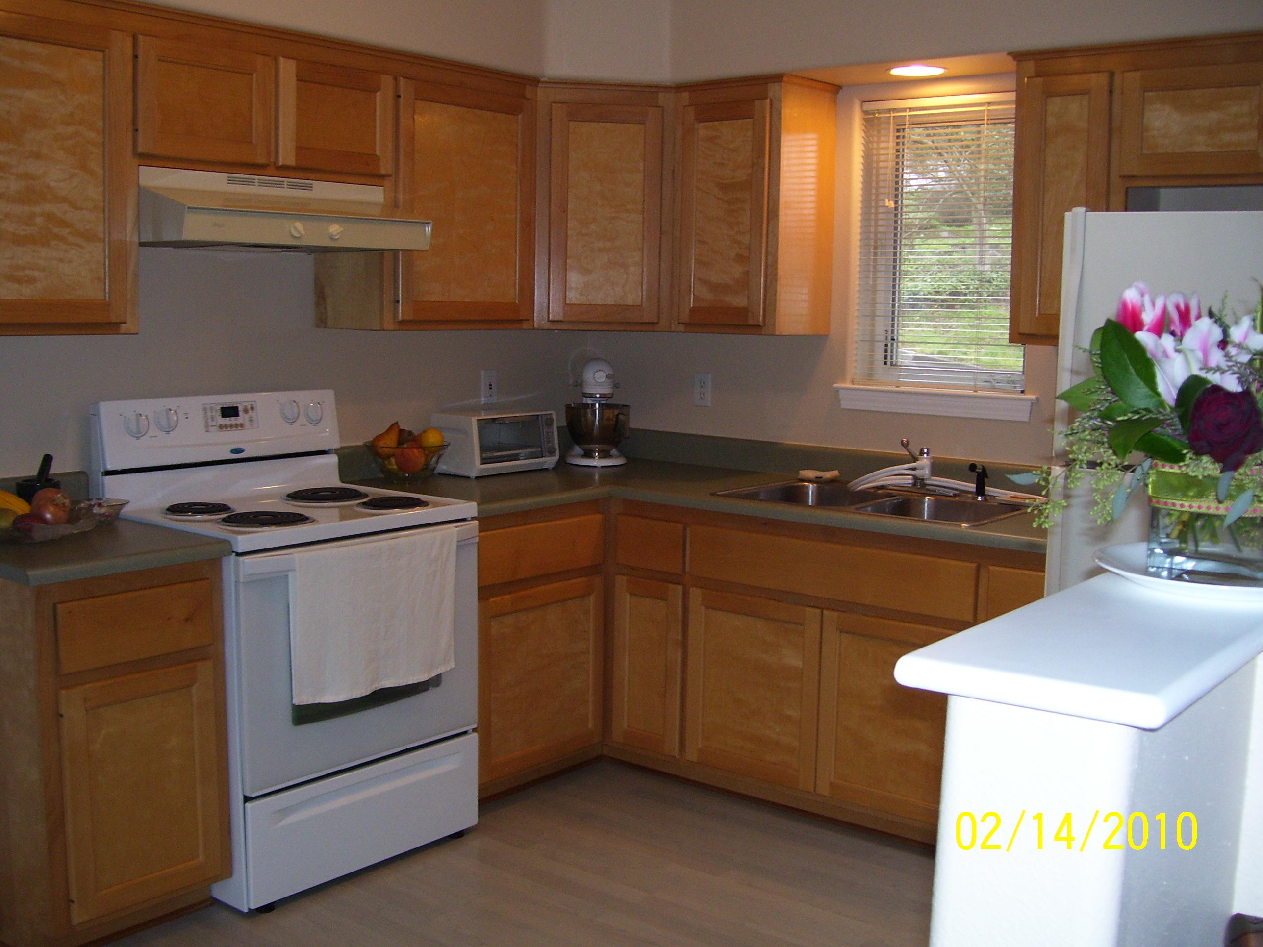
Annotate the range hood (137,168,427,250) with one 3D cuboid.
[{"bbox_3d":[-0.980,-0.681,3.538,0.515,0.185,0.760,7,9,39],"label":"range hood"}]

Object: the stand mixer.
[{"bbox_3d":[-0.133,-0.217,4.719,0.230,0.362,0.350,0,7,-7],"label":"stand mixer"}]

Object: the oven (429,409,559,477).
[{"bbox_3d":[-0.443,-0.101,4.420,0.203,0.192,0.375,6,9,39],"label":"oven"}]

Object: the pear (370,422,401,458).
[{"bbox_3d":[-0.731,-0.101,4.060,0.079,0.118,0.079,25,3,0],"label":"pear"}]

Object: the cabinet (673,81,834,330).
[{"bbox_3d":[0.378,-0.829,4.246,0.392,0.769,0.333,6,9,38],"label":"cabinet"}]

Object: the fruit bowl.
[{"bbox_3d":[-0.685,-0.029,4.175,0.268,0.118,0.268,1,7,0],"label":"fruit bowl"}]

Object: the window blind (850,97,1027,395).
[{"bbox_3d":[0.947,-0.701,4.123,0.582,0.882,0.038,7,9,39],"label":"window blind"}]

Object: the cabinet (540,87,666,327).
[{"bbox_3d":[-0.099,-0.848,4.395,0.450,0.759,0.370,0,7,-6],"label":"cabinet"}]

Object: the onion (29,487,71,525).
[{"bbox_3d":[-1.395,0.080,3.240,0.088,0.085,0.088,7,9,39],"label":"onion"}]

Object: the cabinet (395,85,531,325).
[{"bbox_3d":[-0.595,-0.817,4.072,0.333,0.759,0.605,6,9,38],"label":"cabinet"}]

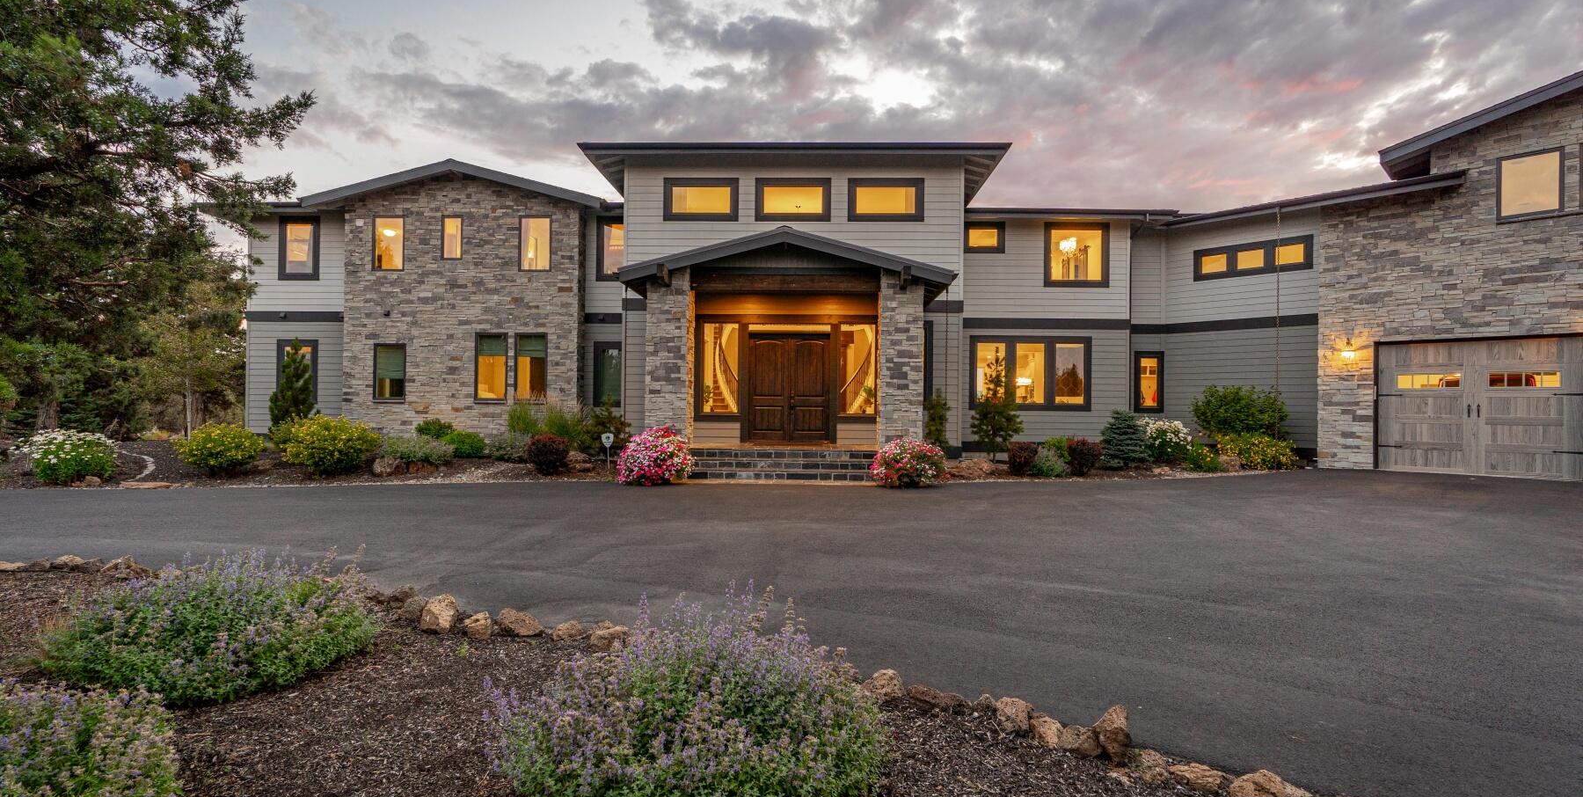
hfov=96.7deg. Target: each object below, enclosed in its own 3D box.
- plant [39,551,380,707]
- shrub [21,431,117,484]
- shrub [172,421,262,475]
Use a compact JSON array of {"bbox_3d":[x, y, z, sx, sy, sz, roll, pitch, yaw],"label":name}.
[{"bbox_3d":[-2.950,1.100,3.700,1.360,0.540,1.320,0,0,0],"label":"plant"},{"bbox_3d":[-11.950,0.950,11.650,1.120,0.830,1.160,0,0,45],"label":"shrub"},{"bbox_3d":[-10.800,0.910,13.260,1.300,0.930,1.250,1,0,-39],"label":"shrub"}]

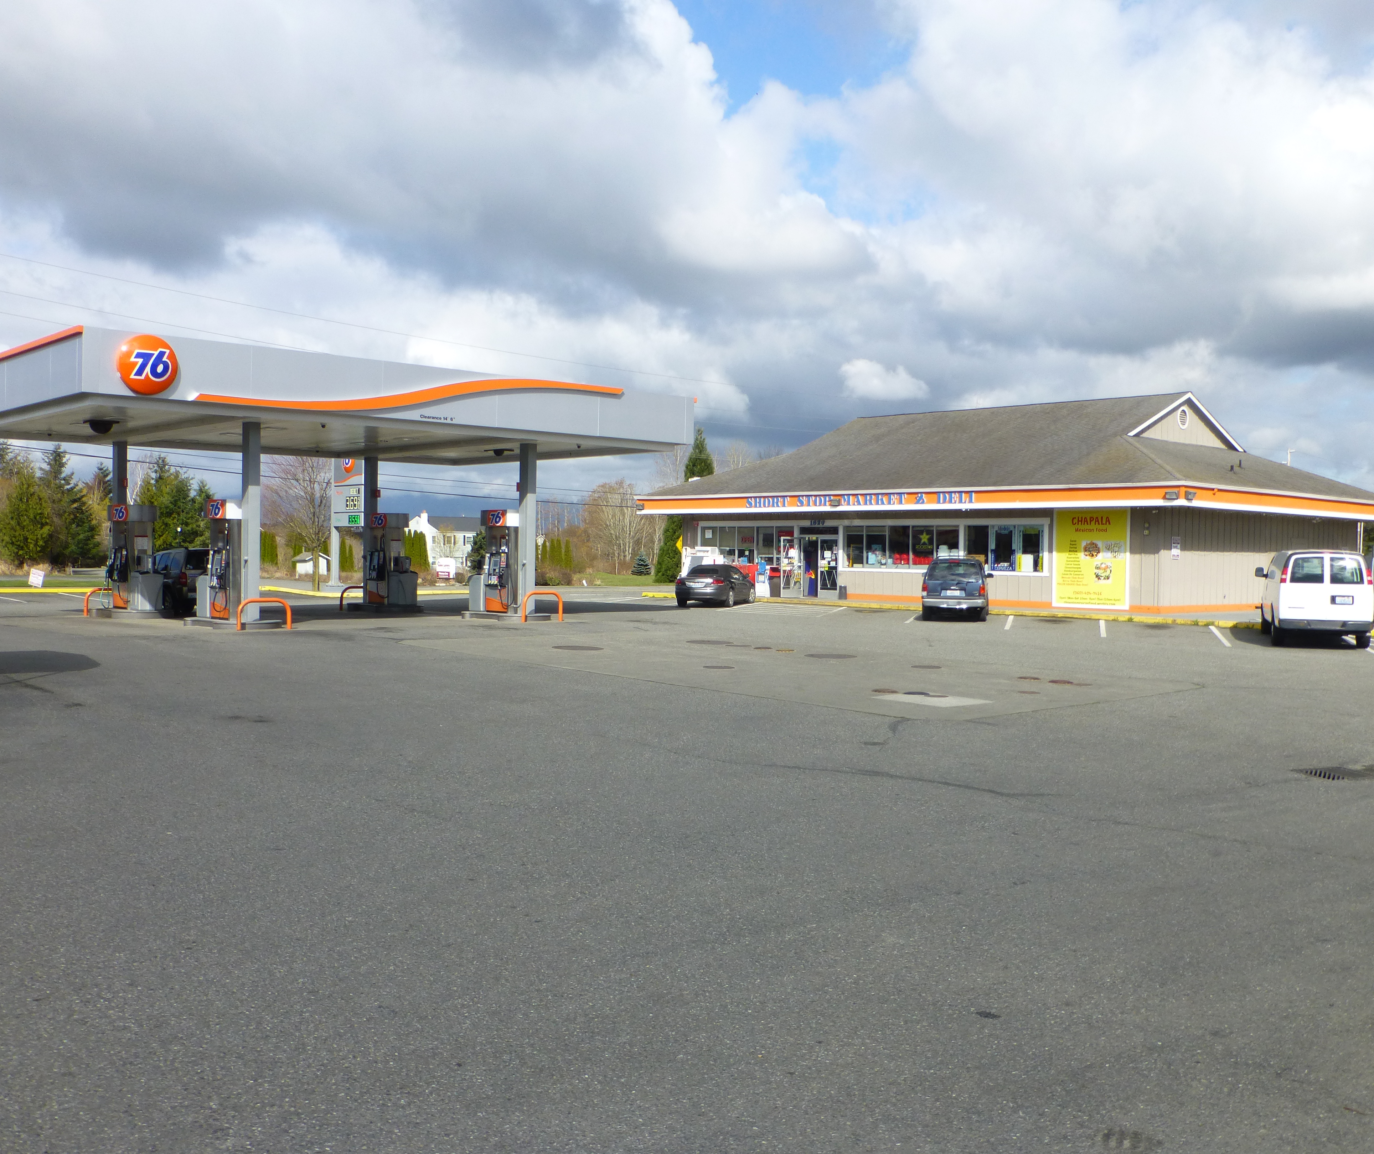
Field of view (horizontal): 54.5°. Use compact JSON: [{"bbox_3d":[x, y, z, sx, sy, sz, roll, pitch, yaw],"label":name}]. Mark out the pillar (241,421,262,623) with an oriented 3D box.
[{"bbox_3d":[-9.247,-1.178,28.381,0.250,4.212,0.349,0,2,-42],"label":"pillar"}]

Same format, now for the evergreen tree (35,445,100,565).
[{"bbox_3d":[-54.160,-6.276,117.000,5.801,10.758,5.801,0,1,-25],"label":"evergreen tree"}]

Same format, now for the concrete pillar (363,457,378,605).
[{"bbox_3d":[-9.358,-1.366,39.371,0.280,4.320,0.400,0,1,-42],"label":"concrete pillar"}]

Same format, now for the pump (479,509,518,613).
[{"bbox_3d":[-4.752,-0.413,34.601,0.680,2.590,1.200,0,1,-42],"label":"pump"}]

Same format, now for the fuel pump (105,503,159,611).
[{"bbox_3d":[-13.925,-0.481,33.542,0.640,2.590,1.150,0,2,-42],"label":"fuel pump"}]

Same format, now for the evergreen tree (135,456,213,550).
[{"bbox_3d":[-44.984,-5.801,117.000,6.750,9.598,6.750,0,1,-21],"label":"evergreen tree"}]

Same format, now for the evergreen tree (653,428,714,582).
[{"bbox_3d":[0.691,-3.899,73.000,5.001,8.456,5.001,1,1,0],"label":"evergreen tree"}]

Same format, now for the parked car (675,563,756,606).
[{"bbox_3d":[1.069,0.253,46.265,1.770,1.390,4.900,1,1,14],"label":"parked car"}]

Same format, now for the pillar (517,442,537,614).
[{"bbox_3d":[-3.926,-1.202,33.206,0.250,4.216,0.349,0,2,-42],"label":"pillar"}]

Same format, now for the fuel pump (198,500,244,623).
[{"bbox_3d":[-10.286,-0.402,29.982,0.680,2.600,1.280,0,1,-42],"label":"fuel pump"}]

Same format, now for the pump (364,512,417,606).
[{"bbox_3d":[-8.658,-0.493,38.428,0.640,2.590,1.150,0,2,-42],"label":"pump"}]

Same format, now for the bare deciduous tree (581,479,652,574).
[{"bbox_3d":[-5.183,-3.786,100.000,5.409,7.122,5.409,1,1,-3],"label":"bare deciduous tree"}]

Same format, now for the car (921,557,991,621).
[{"bbox_3d":[7.918,0.318,39.018,1.800,1.730,4.790,1,1,13],"label":"car"}]

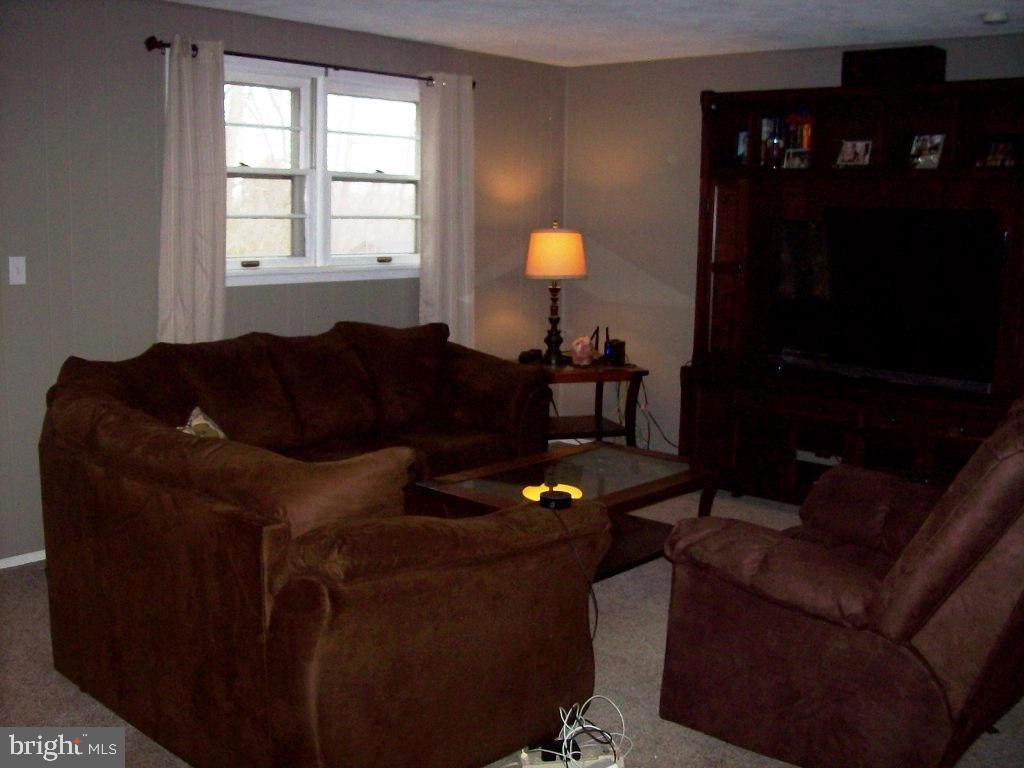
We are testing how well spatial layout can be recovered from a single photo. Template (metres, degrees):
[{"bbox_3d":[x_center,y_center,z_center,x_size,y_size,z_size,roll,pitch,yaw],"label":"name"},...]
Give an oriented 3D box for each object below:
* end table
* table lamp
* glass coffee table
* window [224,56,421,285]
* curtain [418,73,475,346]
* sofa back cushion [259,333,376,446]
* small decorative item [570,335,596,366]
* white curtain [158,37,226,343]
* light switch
[{"bbox_3d":[0.408,0.204,6.395,0.650,0.640,0.520,-1,10,-14],"label":"end table"},{"bbox_3d":[0.259,-0.543,6.291,0.370,0.870,0.370,1,10,0],"label":"table lamp"},{"bbox_3d":[0.267,0.620,4.543,0.710,0.460,1.180,10,13,41],"label":"glass coffee table"},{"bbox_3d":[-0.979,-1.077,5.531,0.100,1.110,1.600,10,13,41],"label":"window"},{"bbox_3d":[-0.376,-0.794,6.107,0.090,1.900,0.420,10,13,41],"label":"curtain"},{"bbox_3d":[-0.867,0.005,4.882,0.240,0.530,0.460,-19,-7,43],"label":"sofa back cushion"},{"bbox_3d":[0.435,-0.207,6.359,0.130,0.180,0.125,-1,10,-14],"label":"small decorative item"},{"bbox_3d":[-1.457,-0.613,4.941,0.090,1.900,0.340,10,13,41],"label":"white curtain"},{"bbox_3d":[-2.059,-0.469,4.437,0.012,0.116,0.070,10,13,41],"label":"light switch"}]

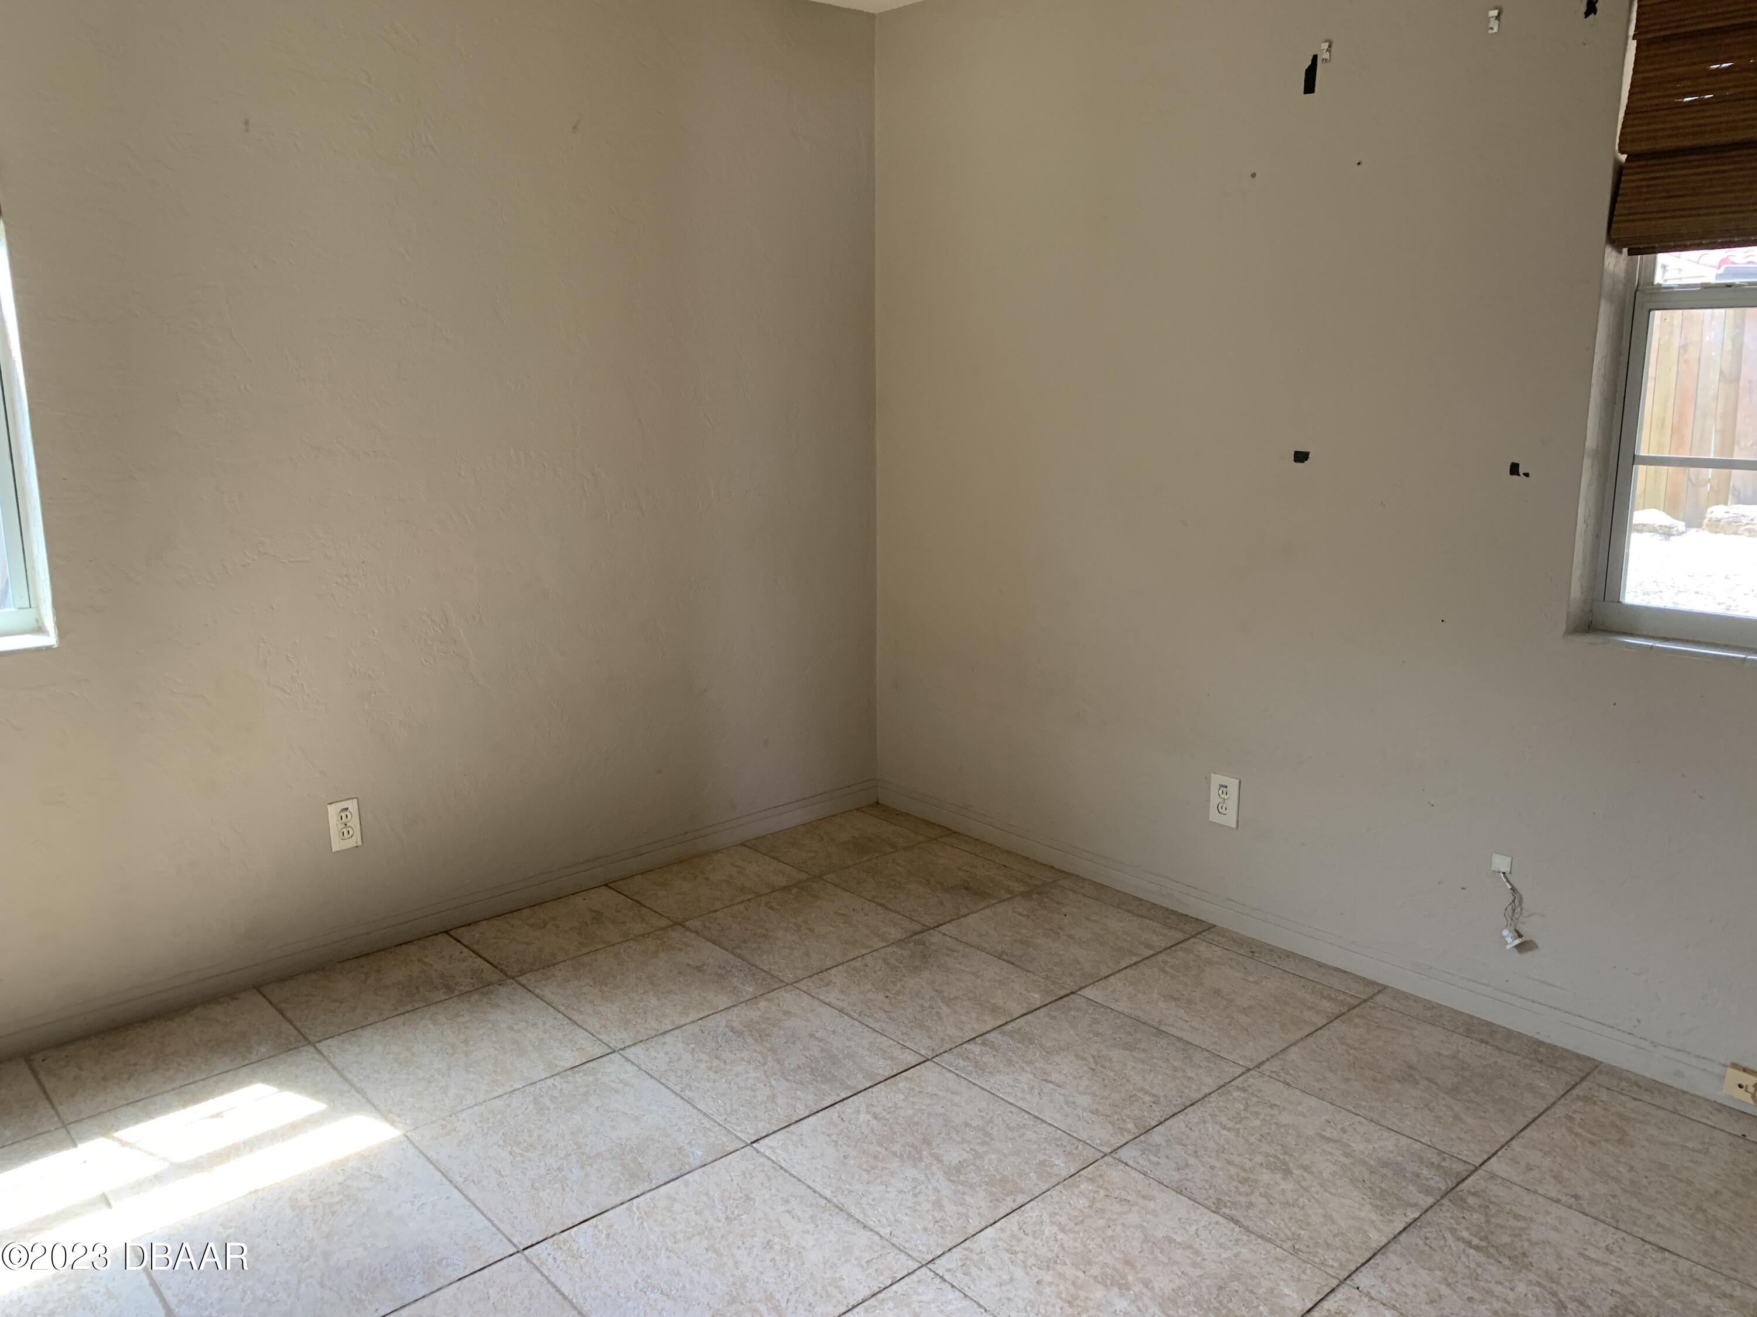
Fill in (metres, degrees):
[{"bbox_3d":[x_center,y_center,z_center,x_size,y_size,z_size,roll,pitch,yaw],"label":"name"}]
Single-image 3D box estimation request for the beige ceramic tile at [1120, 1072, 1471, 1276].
[{"bbox_3d":[0.731,0.894,2.334,0.451,0.010,0.451,-10,16,-41],"label":"beige ceramic tile"}]

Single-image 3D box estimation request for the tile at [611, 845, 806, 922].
[{"bbox_3d":[-0.451,0.620,3.639,0.451,0.010,0.357,-10,16,-41],"label":"tile"}]

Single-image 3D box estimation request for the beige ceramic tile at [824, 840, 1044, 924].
[{"bbox_3d":[0.154,0.619,3.642,0.450,0.010,0.455,-11,16,-41],"label":"beige ceramic tile"}]

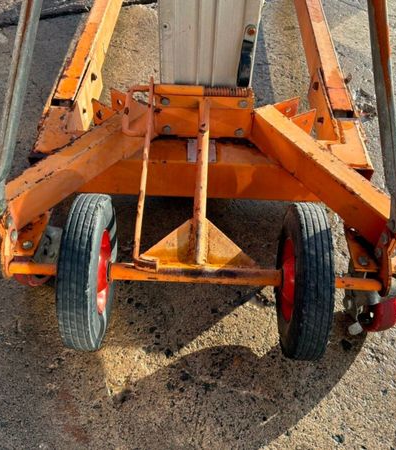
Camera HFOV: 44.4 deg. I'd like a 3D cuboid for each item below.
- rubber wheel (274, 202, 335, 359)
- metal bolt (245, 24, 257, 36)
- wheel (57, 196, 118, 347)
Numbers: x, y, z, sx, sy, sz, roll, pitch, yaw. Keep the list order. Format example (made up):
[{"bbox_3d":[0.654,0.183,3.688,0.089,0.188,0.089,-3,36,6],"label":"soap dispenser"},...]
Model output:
[{"bbox_3d":[0.182,0.097,0.846,0.056,0.269,0.269,3,49,0],"label":"rubber wheel"},{"bbox_3d":[0.090,-0.332,0.834,0.019,0.019,0.012,3,49,0],"label":"metal bolt"},{"bbox_3d":[-0.185,0.080,0.845,0.056,0.269,0.269,3,49,0],"label":"wheel"}]

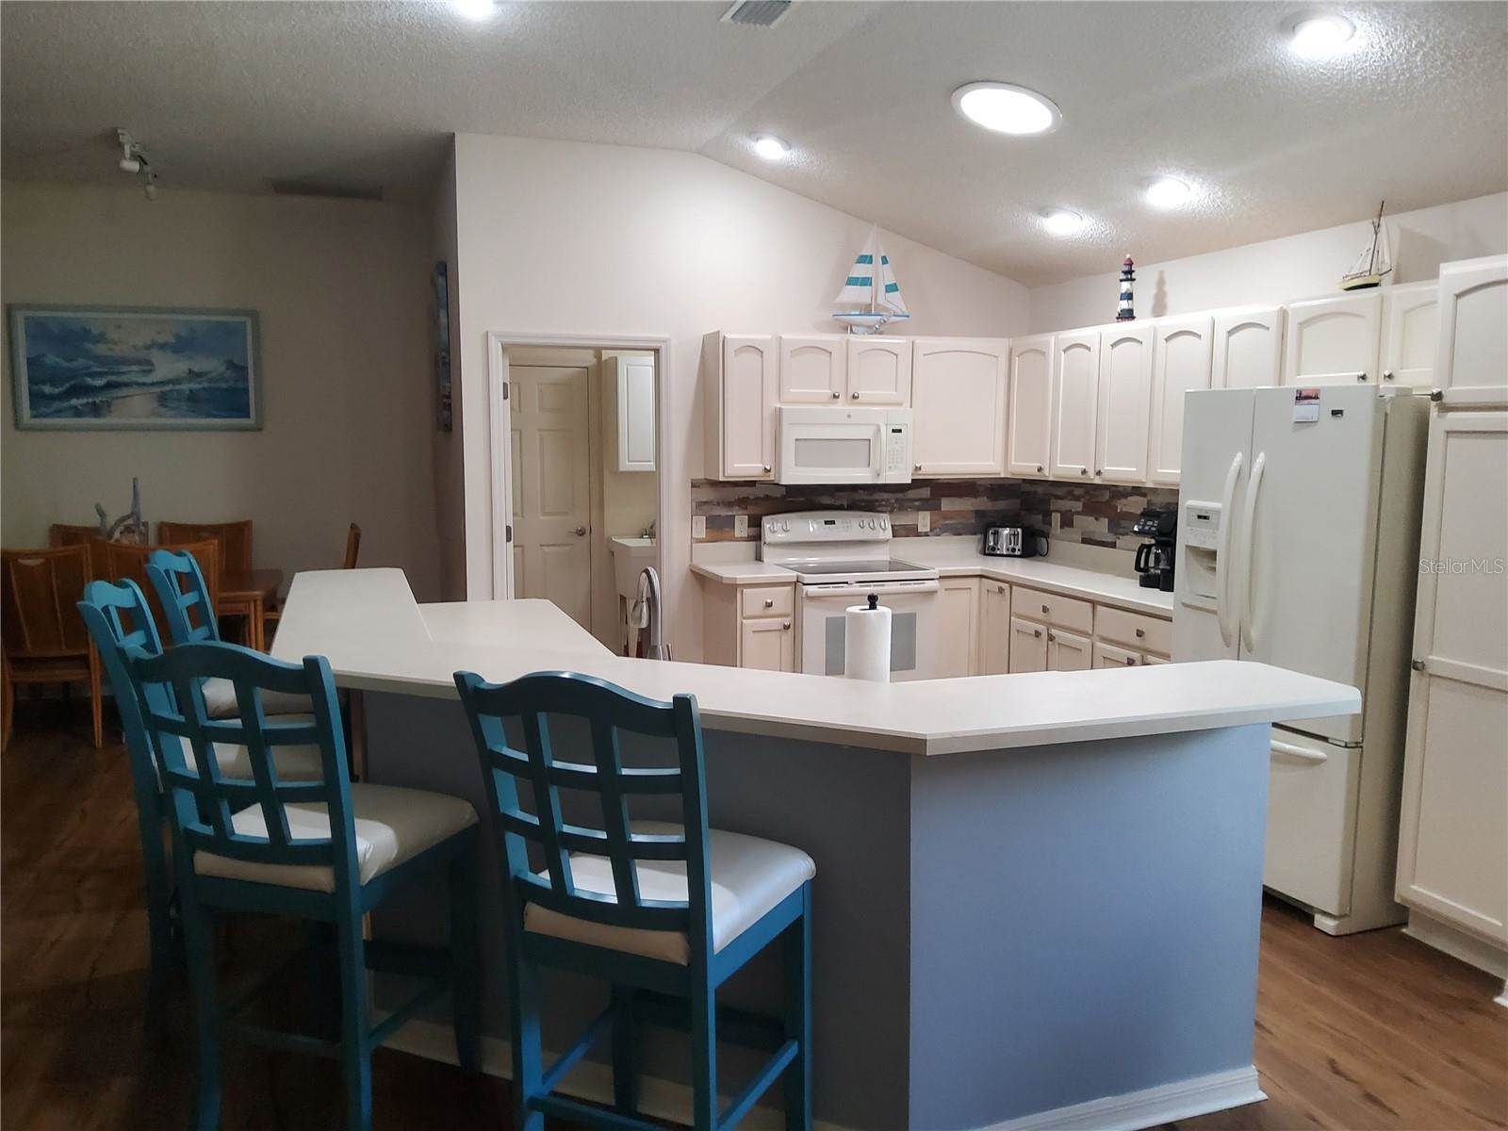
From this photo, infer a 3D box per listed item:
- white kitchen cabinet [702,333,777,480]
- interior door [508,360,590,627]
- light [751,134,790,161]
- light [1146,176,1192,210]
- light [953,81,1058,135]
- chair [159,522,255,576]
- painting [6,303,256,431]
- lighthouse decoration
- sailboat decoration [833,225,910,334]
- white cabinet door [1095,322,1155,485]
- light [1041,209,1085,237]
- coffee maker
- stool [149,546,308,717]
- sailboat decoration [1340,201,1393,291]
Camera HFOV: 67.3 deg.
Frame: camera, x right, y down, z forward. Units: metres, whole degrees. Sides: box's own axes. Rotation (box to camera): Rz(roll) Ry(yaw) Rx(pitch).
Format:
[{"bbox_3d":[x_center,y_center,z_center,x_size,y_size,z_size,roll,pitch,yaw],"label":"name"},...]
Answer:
[{"bbox_3d":[-0.073,-0.843,6.010,0.300,0.763,0.315,-2,8,-19],"label":"white kitchen cabinet"},{"bbox_3d":[-1.448,-0.281,7.433,0.760,2.030,0.045,-2,7,-19],"label":"interior door"},{"bbox_3d":[0.081,-2.045,5.543,0.190,0.040,0.190,16,1,0],"label":"light"},{"bbox_3d":[1.712,-1.536,4.689,0.200,0.050,0.200,16,1,-20],"label":"light"},{"bbox_3d":[0.977,-1.751,4.394,0.449,0.040,0.449,16,1,-20],"label":"light"},{"bbox_3d":[-3.362,0.277,6.930,0.530,1.050,0.570,-2,7,-19],"label":"chair"},{"bbox_3d":[-3.718,-1.186,6.852,1.345,0.740,0.040,-2,8,-19],"label":"painting"},{"bbox_3d":[1.802,-1.326,5.464,0.095,0.345,0.095,-2,7,-19],"label":"lighthouse decoration"},{"bbox_3d":[0.642,-1.536,6.125,0.455,0.600,0.110,-2,7,-19],"label":"sailboat decoration"},{"bbox_3d":[1.748,-0.754,5.324,0.022,0.708,0.378,-2,7,-19],"label":"white cabinet door"},{"bbox_3d":[1.458,-1.626,5.375,0.200,0.050,0.200,16,1,-20],"label":"light"},{"bbox_3d":[1.910,-0.072,5.178,0.290,0.365,0.220,-2,7,-19],"label":"coffee maker"},{"bbox_3d":[-1.775,0.546,4.081,0.575,1.210,0.500,-2,7,-17],"label":"stool"},{"bbox_3d":[2.273,-1.176,4.203,0.075,0.320,0.220,-2,8,-19],"label":"sailboat decoration"}]

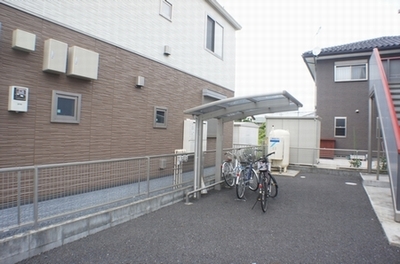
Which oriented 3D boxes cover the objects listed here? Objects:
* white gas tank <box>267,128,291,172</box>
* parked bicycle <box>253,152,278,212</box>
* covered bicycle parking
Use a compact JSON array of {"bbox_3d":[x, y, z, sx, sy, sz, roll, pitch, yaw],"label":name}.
[{"bbox_3d":[3.132,0.758,10.369,0.780,1.690,0.970,1,0,30],"label":"white gas tank"},{"bbox_3d":[1.470,1.018,5.670,0.580,1.060,1.750,2,0,22],"label":"parked bicycle"},{"bbox_3d":[1.054,0.414,5.970,2.060,2.250,2.120,1,0,29],"label":"covered bicycle parking"}]

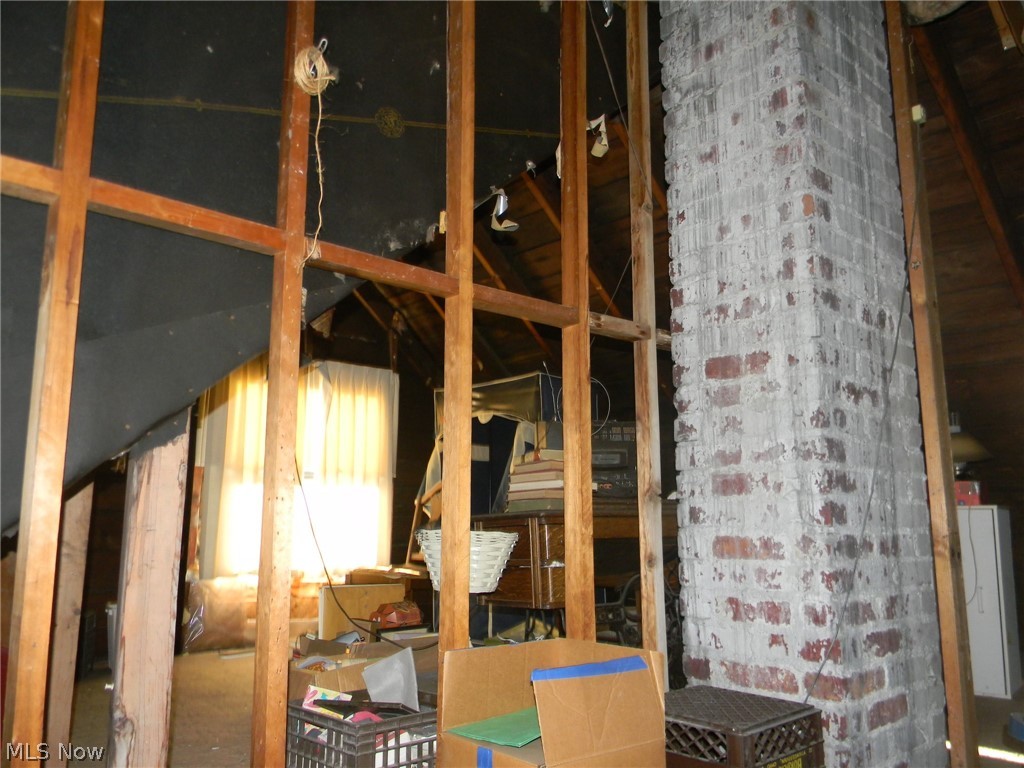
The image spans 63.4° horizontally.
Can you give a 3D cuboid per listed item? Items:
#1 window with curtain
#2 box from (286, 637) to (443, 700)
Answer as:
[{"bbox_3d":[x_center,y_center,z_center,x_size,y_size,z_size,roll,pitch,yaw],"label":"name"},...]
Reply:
[{"bbox_3d":[-1.228,0.485,5.047,1.294,1.308,0.130,9,-13,-41],"label":"window with curtain"},{"bbox_3d":[-0.486,0.938,2.378,0.280,0.340,0.460,-7,-12,35],"label":"box"}]

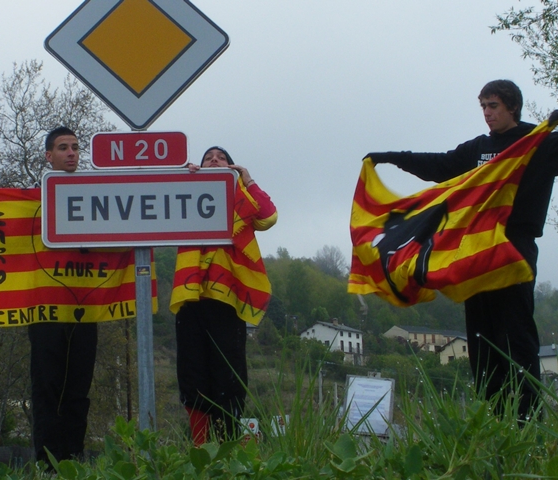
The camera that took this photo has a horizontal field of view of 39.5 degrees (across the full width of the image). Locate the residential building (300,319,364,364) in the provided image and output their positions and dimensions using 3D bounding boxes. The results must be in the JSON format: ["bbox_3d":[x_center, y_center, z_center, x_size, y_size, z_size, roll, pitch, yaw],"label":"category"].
[{"bbox_3d":[12.239,23.513,176.795,10.600,10.200,10.600,-10,-14,36],"label":"residential building"}]

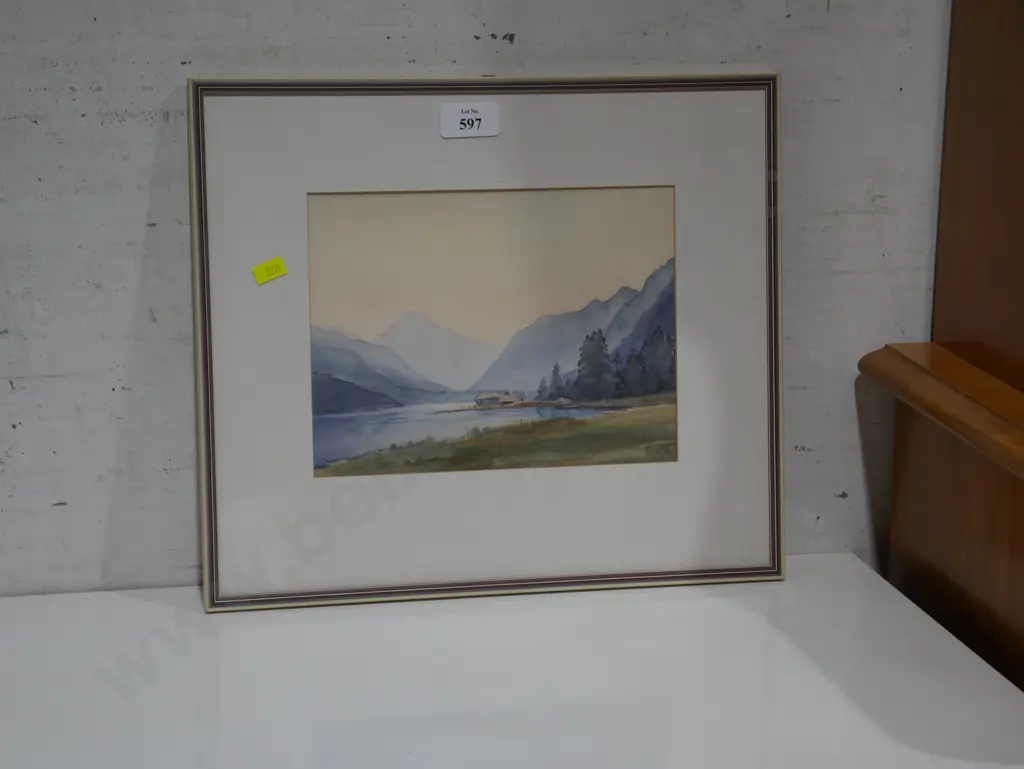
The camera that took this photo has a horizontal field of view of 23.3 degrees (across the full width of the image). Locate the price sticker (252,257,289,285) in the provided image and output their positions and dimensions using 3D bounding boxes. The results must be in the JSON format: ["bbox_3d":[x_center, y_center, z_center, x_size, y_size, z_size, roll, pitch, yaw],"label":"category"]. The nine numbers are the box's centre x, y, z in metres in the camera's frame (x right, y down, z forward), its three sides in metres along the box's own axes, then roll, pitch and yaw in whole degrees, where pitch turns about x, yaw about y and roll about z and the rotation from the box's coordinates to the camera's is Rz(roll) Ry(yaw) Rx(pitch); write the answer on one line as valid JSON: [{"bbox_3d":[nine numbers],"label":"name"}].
[{"bbox_3d":[-0.155,-0.073,1.599,0.021,0.012,0.001,-24,9,-10],"label":"price sticker"}]

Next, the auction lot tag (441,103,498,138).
[{"bbox_3d":[-0.027,-0.172,1.620,0.038,0.022,0.001,-3,5,-13],"label":"auction lot tag"}]

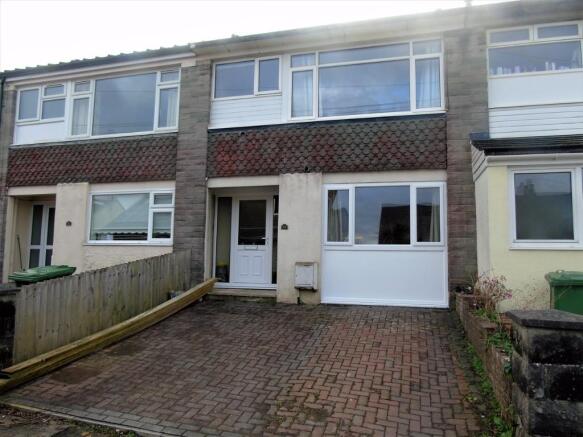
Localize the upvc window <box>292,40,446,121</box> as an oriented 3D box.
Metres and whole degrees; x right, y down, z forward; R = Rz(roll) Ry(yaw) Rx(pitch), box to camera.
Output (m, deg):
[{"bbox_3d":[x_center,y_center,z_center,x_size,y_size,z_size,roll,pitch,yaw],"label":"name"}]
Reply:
[{"bbox_3d":[1.432,-2.686,8.351,3.025,1.454,0.100,-1,-6,14],"label":"upvc window"}]

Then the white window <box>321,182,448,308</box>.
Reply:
[{"bbox_3d":[1.732,0.485,7.950,2.292,2.300,0.100,-1,-6,14],"label":"white window"}]

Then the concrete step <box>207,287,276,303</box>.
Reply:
[{"bbox_3d":[-0.994,1.576,8.726,1.563,0.215,0.420,-1,-6,14],"label":"concrete step"}]

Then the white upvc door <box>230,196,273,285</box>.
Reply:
[{"bbox_3d":[-0.844,0.439,9.100,0.940,1.956,0.090,-1,-6,14],"label":"white upvc door"}]

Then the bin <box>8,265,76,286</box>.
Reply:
[{"bbox_3d":[-3.733,1.315,6.409,0.580,1.070,0.730,-1,-6,20],"label":"bin"}]

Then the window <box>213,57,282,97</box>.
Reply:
[{"bbox_3d":[-0.953,-2.970,8.984,1.539,0.818,0.100,-1,-6,14],"label":"window"}]

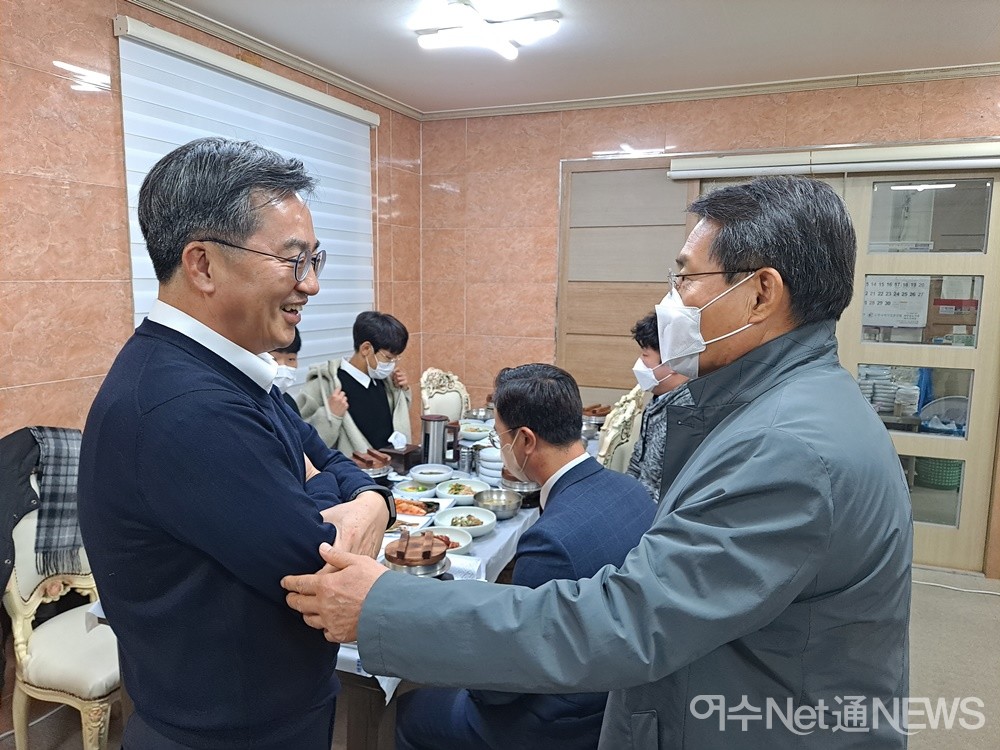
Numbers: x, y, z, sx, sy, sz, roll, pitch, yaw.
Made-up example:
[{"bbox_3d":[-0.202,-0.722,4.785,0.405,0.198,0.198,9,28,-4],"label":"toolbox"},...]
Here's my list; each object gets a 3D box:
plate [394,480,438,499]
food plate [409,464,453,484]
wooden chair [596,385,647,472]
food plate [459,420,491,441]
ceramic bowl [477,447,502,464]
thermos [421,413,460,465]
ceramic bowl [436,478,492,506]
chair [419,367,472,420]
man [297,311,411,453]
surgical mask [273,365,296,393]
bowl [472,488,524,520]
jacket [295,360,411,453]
[{"bbox_3d":[-0.283,0.390,2.340,0.148,0.031,0.148,1,8,0],"label":"plate"},{"bbox_3d":[-0.244,0.363,2.494,0.158,0.041,0.158,1,8,0],"label":"food plate"},{"bbox_3d":[0.249,0.570,2.807,0.600,1.030,0.520,4,9,23],"label":"wooden chair"},{"bbox_3d":[-0.101,0.262,3.144,0.163,0.059,0.163,1,8,0],"label":"food plate"},{"bbox_3d":[0.002,0.301,2.458,0.148,0.051,0.148,1,8,0],"label":"ceramic bowl"},{"bbox_3d":[-0.223,0.258,2.648,0.165,0.208,0.108,4,9,20],"label":"thermos"},{"bbox_3d":[-0.121,0.392,2.296,0.178,0.044,0.178,1,8,0],"label":"ceramic bowl"},{"bbox_3d":[-0.075,0.490,3.325,0.600,1.030,0.500,4,9,23],"label":"chair"},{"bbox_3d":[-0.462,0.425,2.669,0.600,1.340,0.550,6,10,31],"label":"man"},{"bbox_3d":[-0.688,0.014,2.171,0.090,0.110,0.145,6,10,31],"label":"surgical mask"},{"bbox_3d":[-0.006,0.406,2.146,0.153,0.062,0.153,1,8,0],"label":"bowl"},{"bbox_3d":[-0.514,0.265,2.670,0.380,0.640,0.520,6,10,31],"label":"jacket"}]

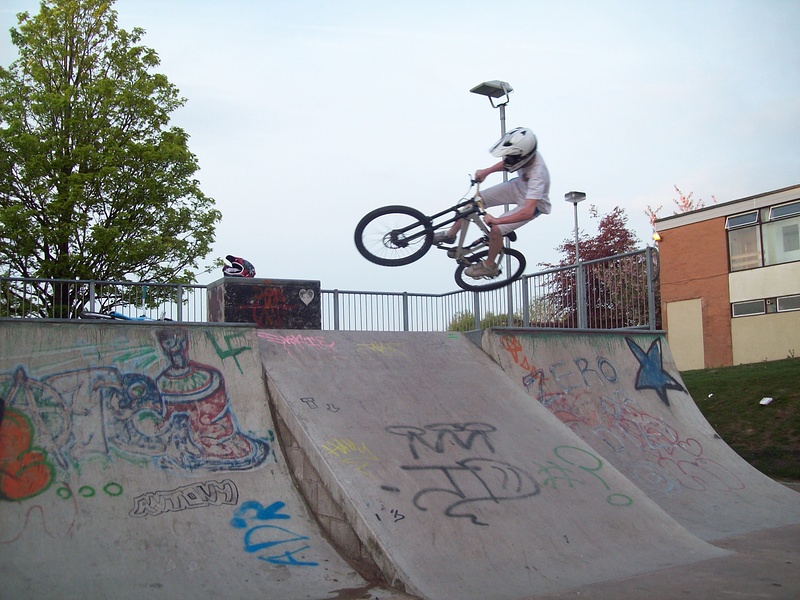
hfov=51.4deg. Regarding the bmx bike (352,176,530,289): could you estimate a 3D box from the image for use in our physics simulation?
[{"bbox_3d":[0.519,-0.502,7.300,1.864,0.700,1.050,17,-41,-37],"label":"bmx bike"}]

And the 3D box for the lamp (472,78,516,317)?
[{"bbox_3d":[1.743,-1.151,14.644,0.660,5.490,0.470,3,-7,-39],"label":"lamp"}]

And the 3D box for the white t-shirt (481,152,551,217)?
[{"bbox_3d":[1.050,-0.944,6.800,0.320,0.580,0.480,-31,40,-26],"label":"white t-shirt"}]

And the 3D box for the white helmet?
[{"bbox_3d":[0.872,-1.175,6.450,0.380,0.285,0.250,-33,29,-19],"label":"white helmet"}]

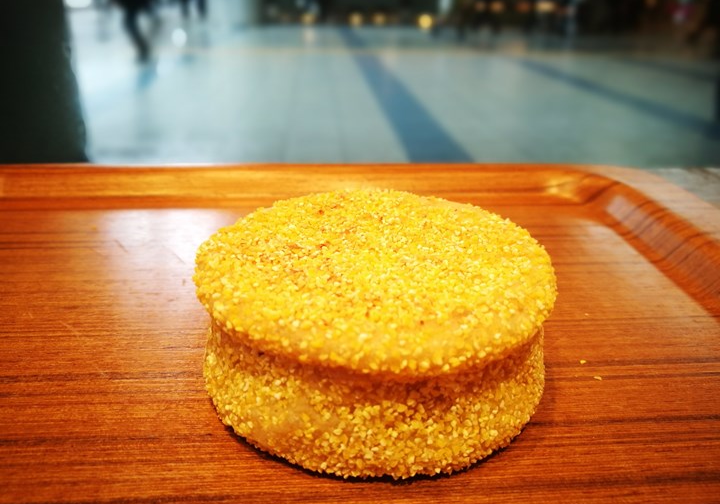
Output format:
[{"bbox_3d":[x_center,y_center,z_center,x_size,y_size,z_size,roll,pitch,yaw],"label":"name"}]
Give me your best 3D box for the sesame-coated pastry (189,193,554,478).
[{"bbox_3d":[0.004,0.014,0.151,0.091,0.037,0.091,0,25,0],"label":"sesame-coated pastry"}]

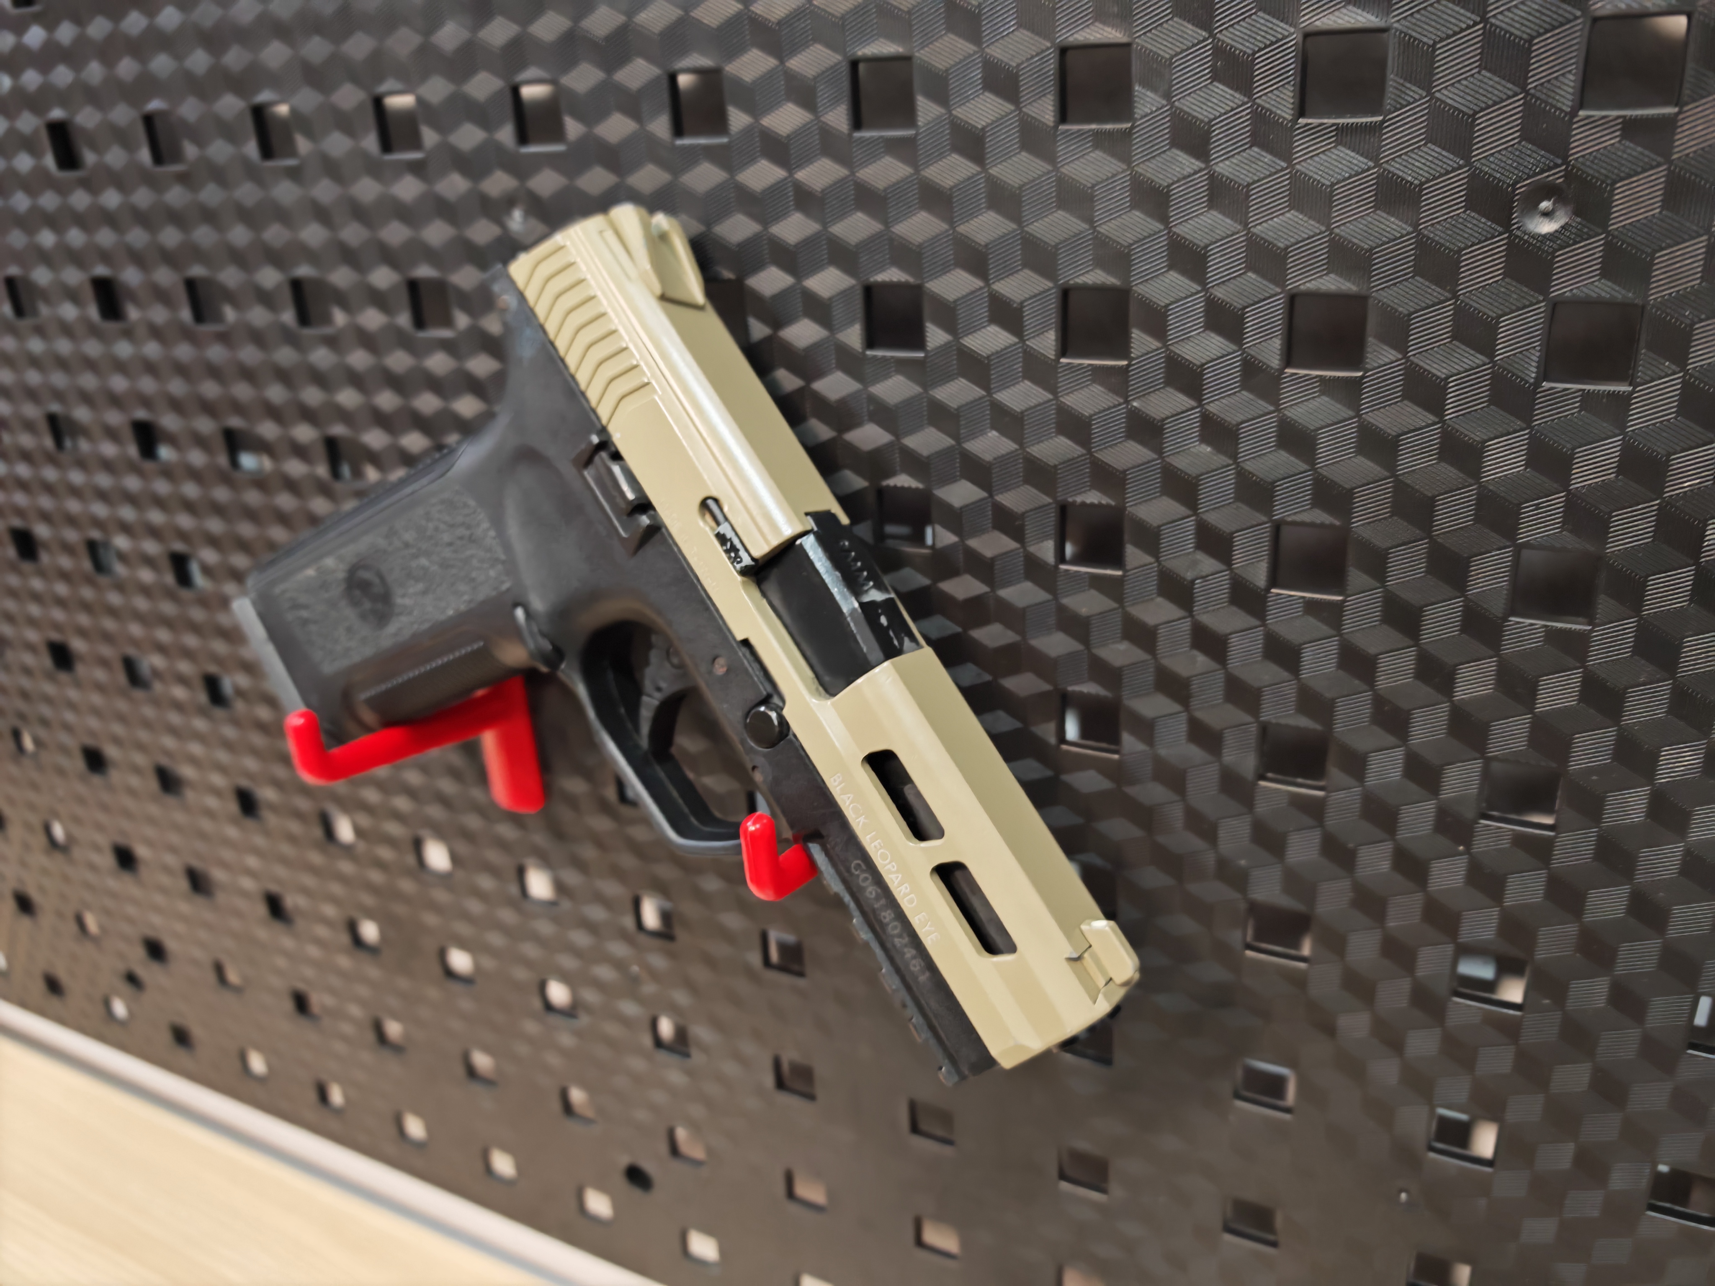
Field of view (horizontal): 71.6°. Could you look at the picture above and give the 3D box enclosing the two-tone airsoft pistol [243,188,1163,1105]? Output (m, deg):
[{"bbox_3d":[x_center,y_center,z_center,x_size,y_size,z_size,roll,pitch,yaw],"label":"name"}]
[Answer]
[{"bbox_3d":[-0.046,0.020,0.252,0.137,0.185,0.033,-32,-2,22],"label":"two-tone airsoft pistol"}]

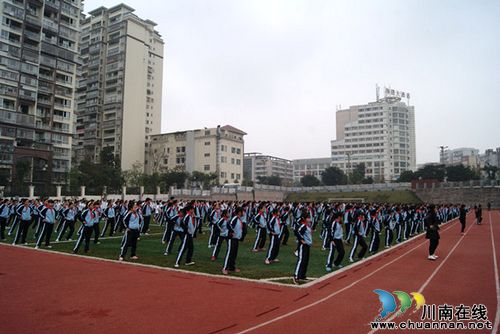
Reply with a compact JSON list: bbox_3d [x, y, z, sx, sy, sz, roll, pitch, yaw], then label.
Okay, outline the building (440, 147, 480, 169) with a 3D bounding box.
[{"bbox_3d":[142.810,3.480,257.690,13.000,30.580,20.000,3,-6,-24],"label":"building"}]

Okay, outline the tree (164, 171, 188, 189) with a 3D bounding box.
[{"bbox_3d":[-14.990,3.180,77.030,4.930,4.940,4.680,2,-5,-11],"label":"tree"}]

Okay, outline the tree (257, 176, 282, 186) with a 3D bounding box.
[{"bbox_3d":[6.630,5.696,128.010,8.000,4.920,8.000,1,-5,3],"label":"tree"}]

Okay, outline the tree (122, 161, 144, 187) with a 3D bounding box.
[{"bbox_3d":[-20.990,2.120,68.080,3.990,5.910,3.790,2,-6,-17],"label":"tree"}]

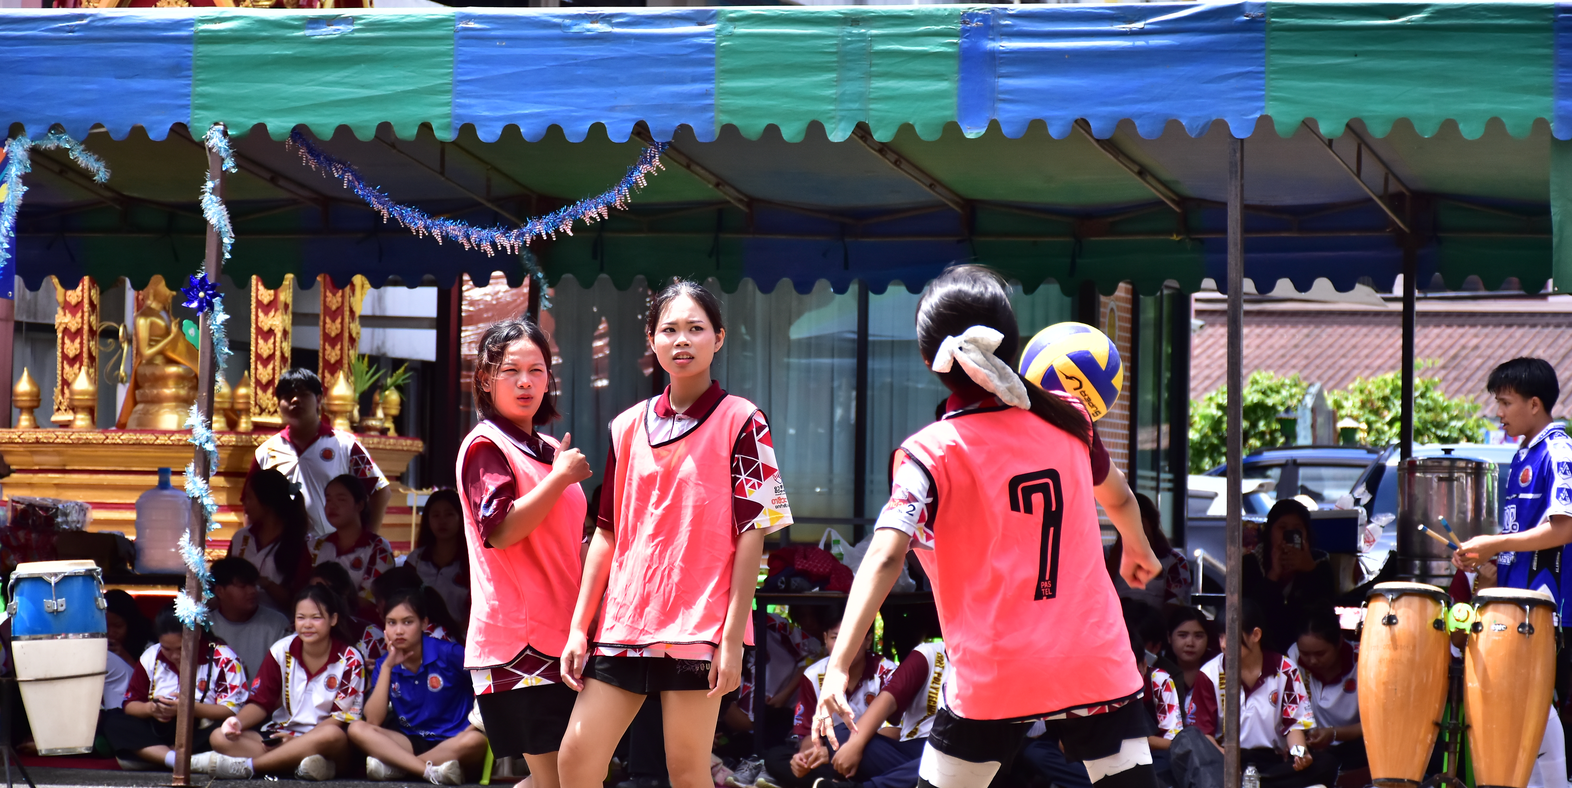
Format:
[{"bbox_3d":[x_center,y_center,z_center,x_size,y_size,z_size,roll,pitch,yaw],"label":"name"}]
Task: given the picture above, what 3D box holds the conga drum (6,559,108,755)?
[{"bbox_3d":[-2.578,0.931,19.600,0.360,0.690,0.360,-3,1,6],"label":"conga drum"}]

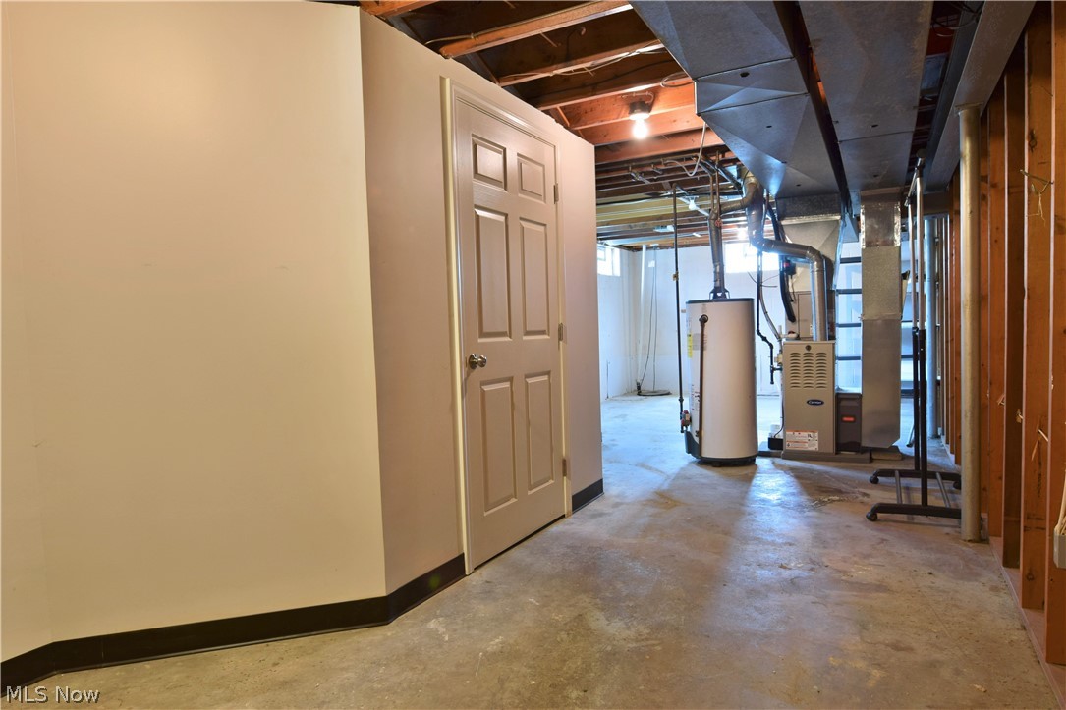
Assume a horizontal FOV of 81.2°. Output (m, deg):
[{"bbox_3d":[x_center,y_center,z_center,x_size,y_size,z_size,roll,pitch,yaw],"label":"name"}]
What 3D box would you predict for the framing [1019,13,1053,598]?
[{"bbox_3d":[1.751,-0.179,2.148,0.090,2.157,0.040,0,3,30],"label":"framing"}]

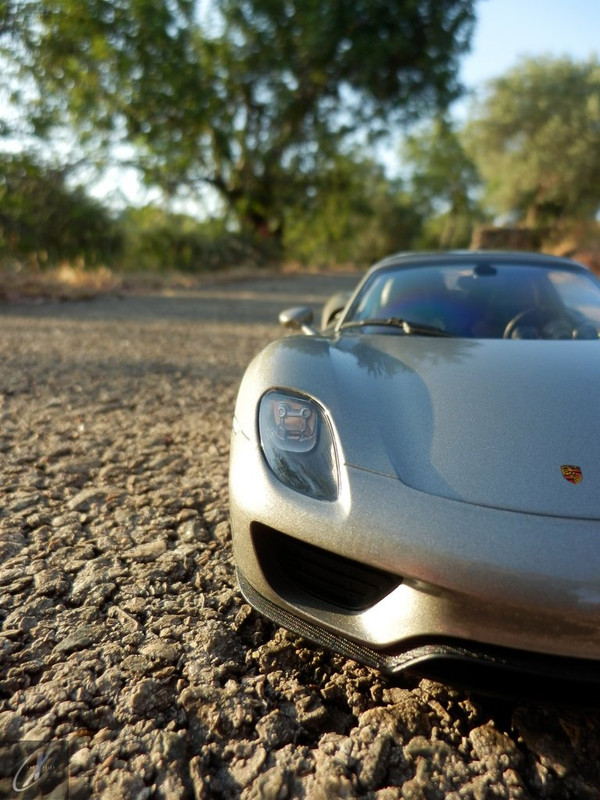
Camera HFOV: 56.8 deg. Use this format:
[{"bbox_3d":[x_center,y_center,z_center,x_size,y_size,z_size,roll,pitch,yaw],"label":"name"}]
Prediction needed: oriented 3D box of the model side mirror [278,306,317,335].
[{"bbox_3d":[-0.001,-0.022,0.151,0.011,0.008,0.007,0,14,9],"label":"model side mirror"}]

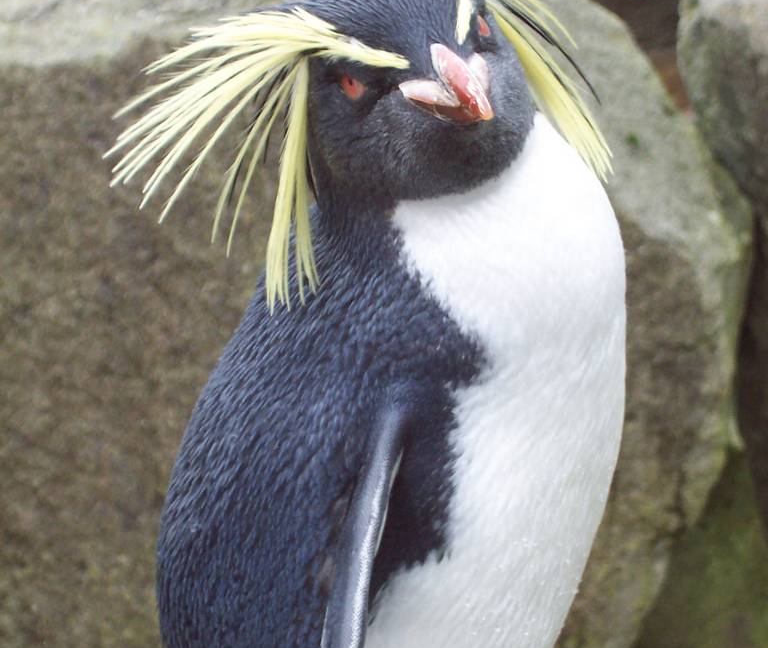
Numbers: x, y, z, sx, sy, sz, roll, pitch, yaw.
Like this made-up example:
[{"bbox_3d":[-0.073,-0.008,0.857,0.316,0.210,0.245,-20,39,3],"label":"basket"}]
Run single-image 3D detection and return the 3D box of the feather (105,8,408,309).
[{"bbox_3d":[-0.046,-0.062,1.200,0.102,0.095,0.060,-23,22,-19],"label":"feather"}]

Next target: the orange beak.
[{"bbox_3d":[0.025,-0.084,1.155,0.031,0.023,0.041,-25,34,-14],"label":"orange beak"}]

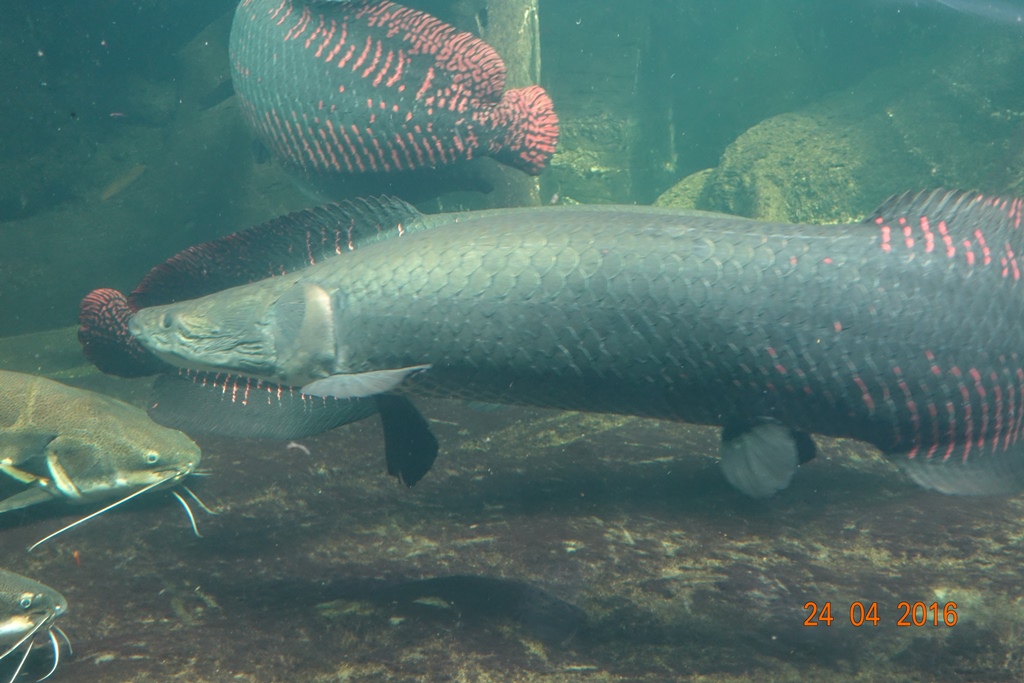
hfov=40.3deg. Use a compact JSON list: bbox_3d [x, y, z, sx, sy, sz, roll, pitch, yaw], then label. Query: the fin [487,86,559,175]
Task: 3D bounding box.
[{"bbox_3d":[0.021,-0.424,2.800,0.142,0.172,0.050,6,6,-7],"label":"fin"}]

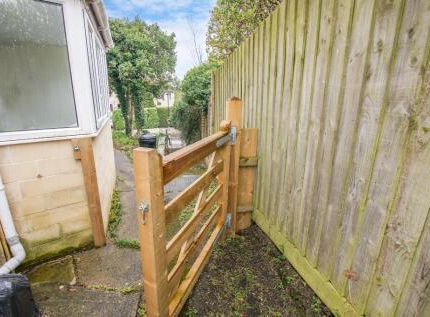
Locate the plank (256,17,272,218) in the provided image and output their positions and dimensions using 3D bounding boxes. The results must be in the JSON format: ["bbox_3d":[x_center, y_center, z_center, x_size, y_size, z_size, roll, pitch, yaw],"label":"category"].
[{"bbox_3d":[0.427,-0.299,1.722,0.020,1.646,0.115,-3,12,-16],"label":"plank"}]

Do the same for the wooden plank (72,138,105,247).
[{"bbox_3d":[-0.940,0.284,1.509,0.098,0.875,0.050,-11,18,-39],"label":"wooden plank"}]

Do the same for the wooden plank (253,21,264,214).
[{"bbox_3d":[0.397,-0.325,1.824,0.020,1.657,0.115,-3,12,-16],"label":"wooden plank"}]

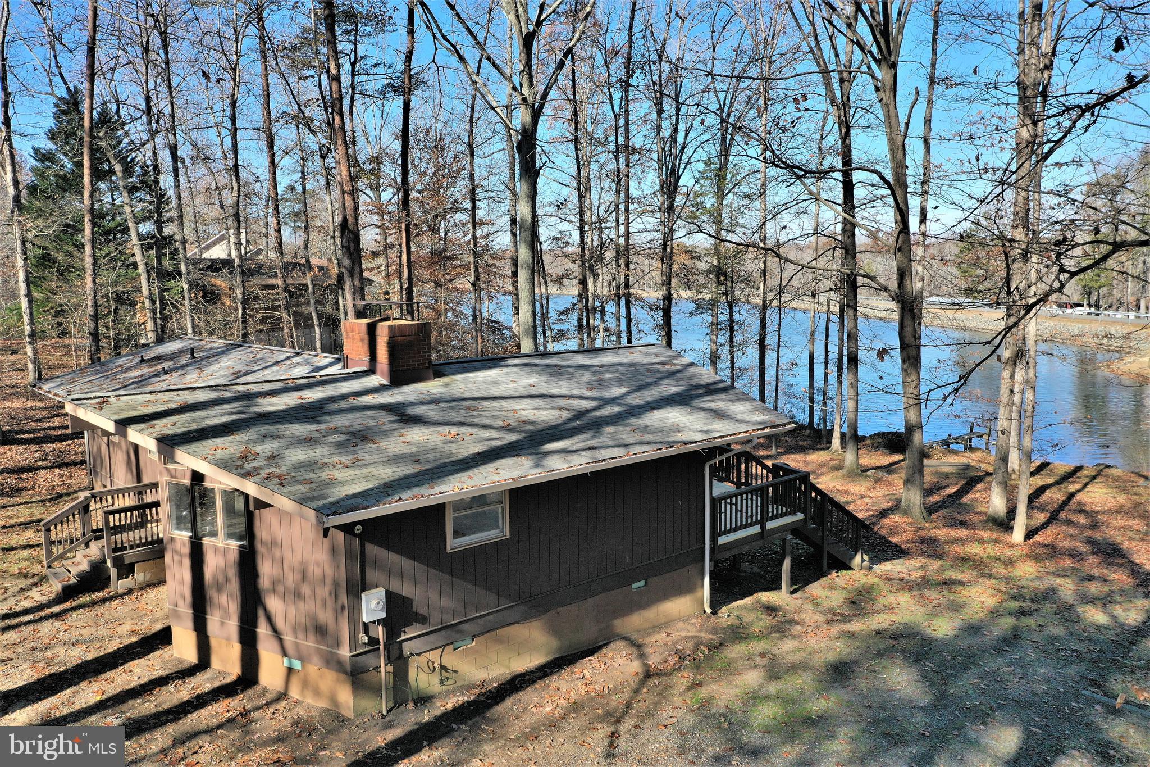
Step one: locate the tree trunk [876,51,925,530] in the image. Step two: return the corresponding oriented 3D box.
[{"bbox_3d":[9.387,-2.677,25.888,0.836,13.565,0.836,-3,7,20],"label":"tree trunk"}]

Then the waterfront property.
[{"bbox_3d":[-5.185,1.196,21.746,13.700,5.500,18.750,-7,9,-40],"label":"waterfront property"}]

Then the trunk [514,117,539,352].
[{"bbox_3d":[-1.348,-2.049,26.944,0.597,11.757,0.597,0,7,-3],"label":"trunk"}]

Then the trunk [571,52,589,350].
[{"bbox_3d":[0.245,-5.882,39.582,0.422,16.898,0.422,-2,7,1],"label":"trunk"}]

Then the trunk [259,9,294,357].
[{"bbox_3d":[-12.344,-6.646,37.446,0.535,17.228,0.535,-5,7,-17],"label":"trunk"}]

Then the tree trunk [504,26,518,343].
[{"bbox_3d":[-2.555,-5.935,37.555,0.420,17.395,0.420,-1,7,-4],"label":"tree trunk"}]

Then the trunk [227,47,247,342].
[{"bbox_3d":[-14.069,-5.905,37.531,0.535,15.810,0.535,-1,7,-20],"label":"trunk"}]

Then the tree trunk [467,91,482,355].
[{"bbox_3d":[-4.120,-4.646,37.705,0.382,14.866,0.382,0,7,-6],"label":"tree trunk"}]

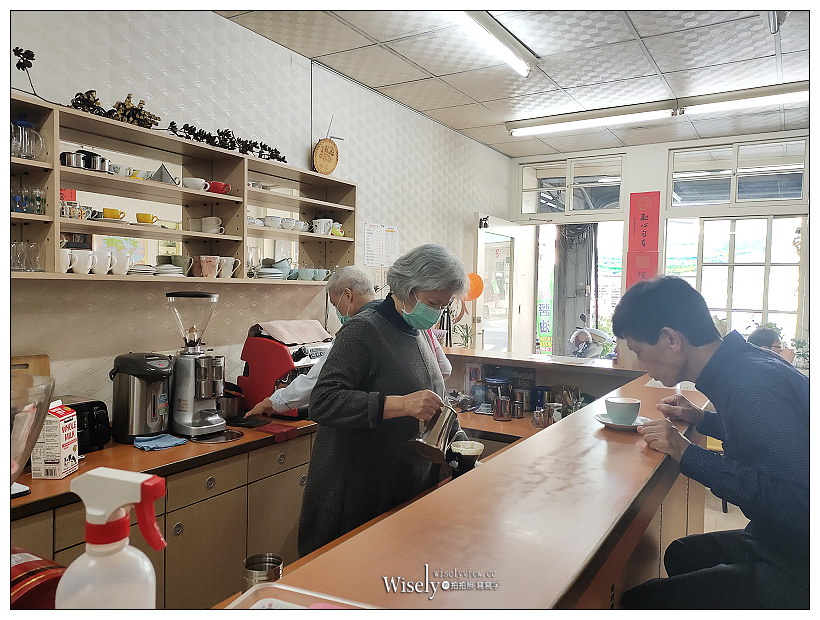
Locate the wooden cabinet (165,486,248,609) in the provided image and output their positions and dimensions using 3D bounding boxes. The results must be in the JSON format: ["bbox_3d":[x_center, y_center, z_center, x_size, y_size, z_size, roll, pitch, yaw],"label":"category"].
[{"bbox_3d":[-0.971,0.974,2.484,0.480,0.538,0.391,3,3,32],"label":"wooden cabinet"}]

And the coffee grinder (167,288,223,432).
[{"bbox_3d":[-0.953,0.215,2.667,0.300,0.605,0.210,3,3,32],"label":"coffee grinder"}]

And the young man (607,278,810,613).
[{"bbox_3d":[0.753,0.551,1.243,0.720,1.230,0.520,3,3,32],"label":"young man"}]

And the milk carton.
[{"bbox_3d":[-1.158,0.417,2.022,0.095,0.244,0.095,1,2,1],"label":"milk carton"}]

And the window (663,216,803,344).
[{"bbox_3d":[2.641,-0.207,5.123,1.030,1.120,0.100,3,3,32],"label":"window"}]

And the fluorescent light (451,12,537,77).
[{"bbox_3d":[0.360,-1.332,2.950,0.095,0.120,1.240,3,3,32],"label":"fluorescent light"}]

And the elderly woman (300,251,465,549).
[{"bbox_3d":[-0.093,0.589,1.943,0.520,1.565,0.470,3,3,32],"label":"elderly woman"}]

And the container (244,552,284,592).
[{"bbox_3d":[-0.288,0.540,1.212,0.077,0.094,0.077,3,3,32],"label":"container"}]

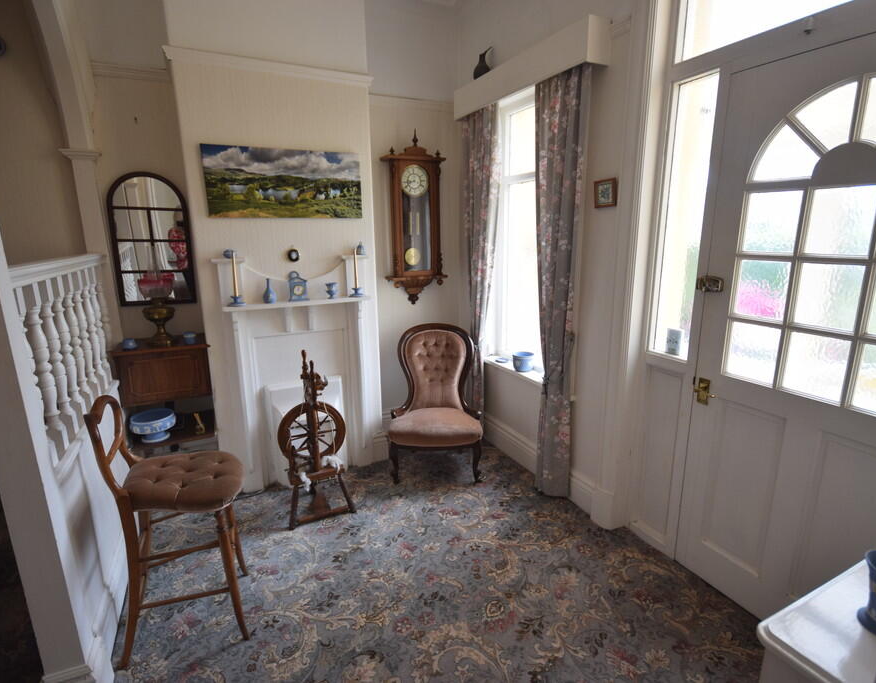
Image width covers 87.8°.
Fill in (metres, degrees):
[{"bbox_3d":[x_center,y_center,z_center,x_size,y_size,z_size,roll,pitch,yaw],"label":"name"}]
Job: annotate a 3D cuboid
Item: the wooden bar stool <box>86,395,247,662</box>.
[{"bbox_3d":[-0.974,0.647,1.775,0.470,0.970,0.420,-4,13,-15],"label":"wooden bar stool"}]

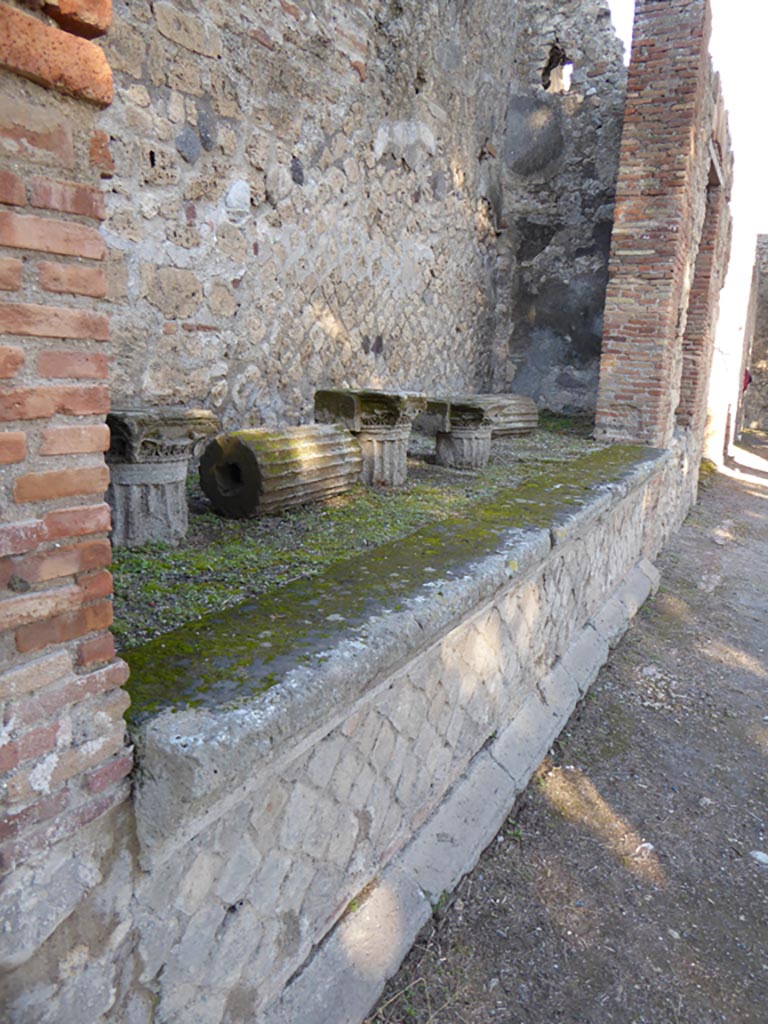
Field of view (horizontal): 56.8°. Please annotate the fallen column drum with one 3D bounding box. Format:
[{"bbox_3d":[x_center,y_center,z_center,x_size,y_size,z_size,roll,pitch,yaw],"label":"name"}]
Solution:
[{"bbox_3d":[-0.416,-0.185,2.999,0.334,0.334,0.635,11,16,32],"label":"fallen column drum"}]

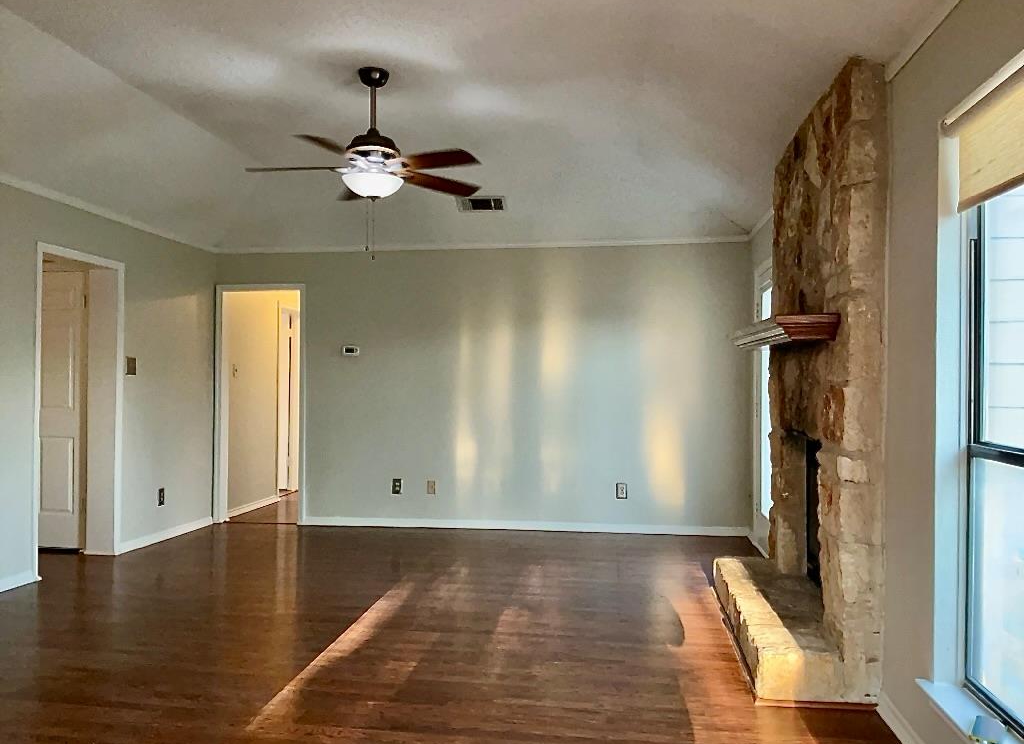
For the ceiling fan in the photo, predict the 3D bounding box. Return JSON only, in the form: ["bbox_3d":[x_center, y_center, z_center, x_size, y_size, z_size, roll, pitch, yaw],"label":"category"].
[{"bbox_3d":[-0.727,-1.229,4.157,1.300,0.700,1.300,0,-1,8],"label":"ceiling fan"}]

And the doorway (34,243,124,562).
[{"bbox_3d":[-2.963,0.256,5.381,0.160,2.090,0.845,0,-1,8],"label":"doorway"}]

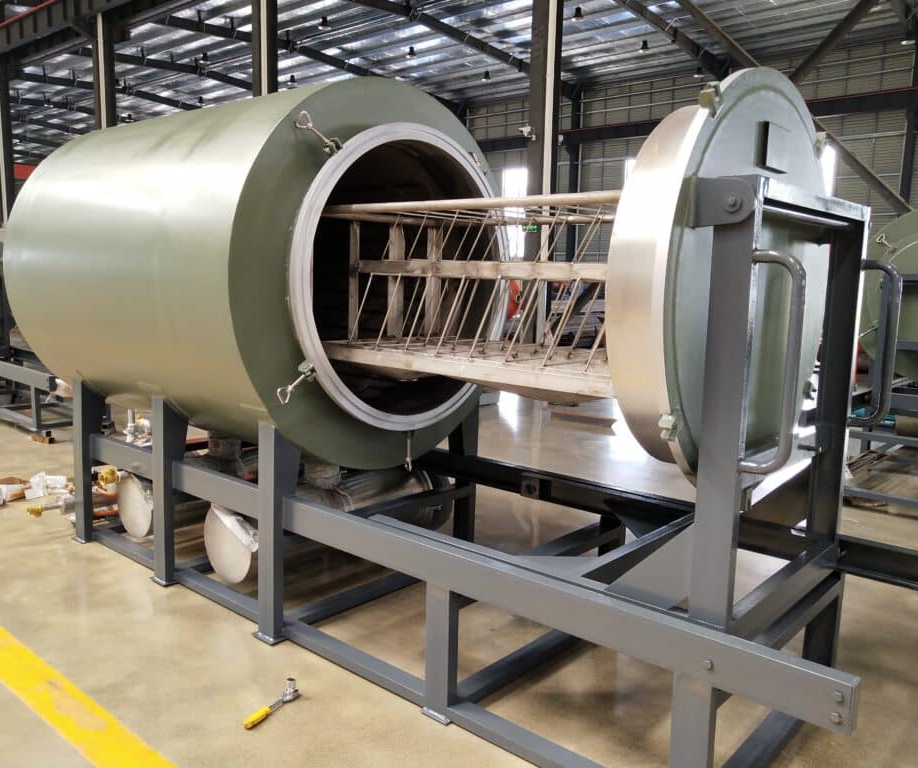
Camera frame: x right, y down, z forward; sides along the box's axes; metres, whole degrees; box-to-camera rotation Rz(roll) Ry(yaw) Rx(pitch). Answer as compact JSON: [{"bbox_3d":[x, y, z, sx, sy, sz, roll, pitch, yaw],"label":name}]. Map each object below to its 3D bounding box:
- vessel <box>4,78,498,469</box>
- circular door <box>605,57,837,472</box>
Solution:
[{"bbox_3d":[-0.953,-0.533,4.272,2.048,1.600,1.600,9,11,41],"label":"vessel"},{"bbox_3d":[0.825,-0.285,2.690,0.208,1.240,1.240,9,11,41],"label":"circular door"}]

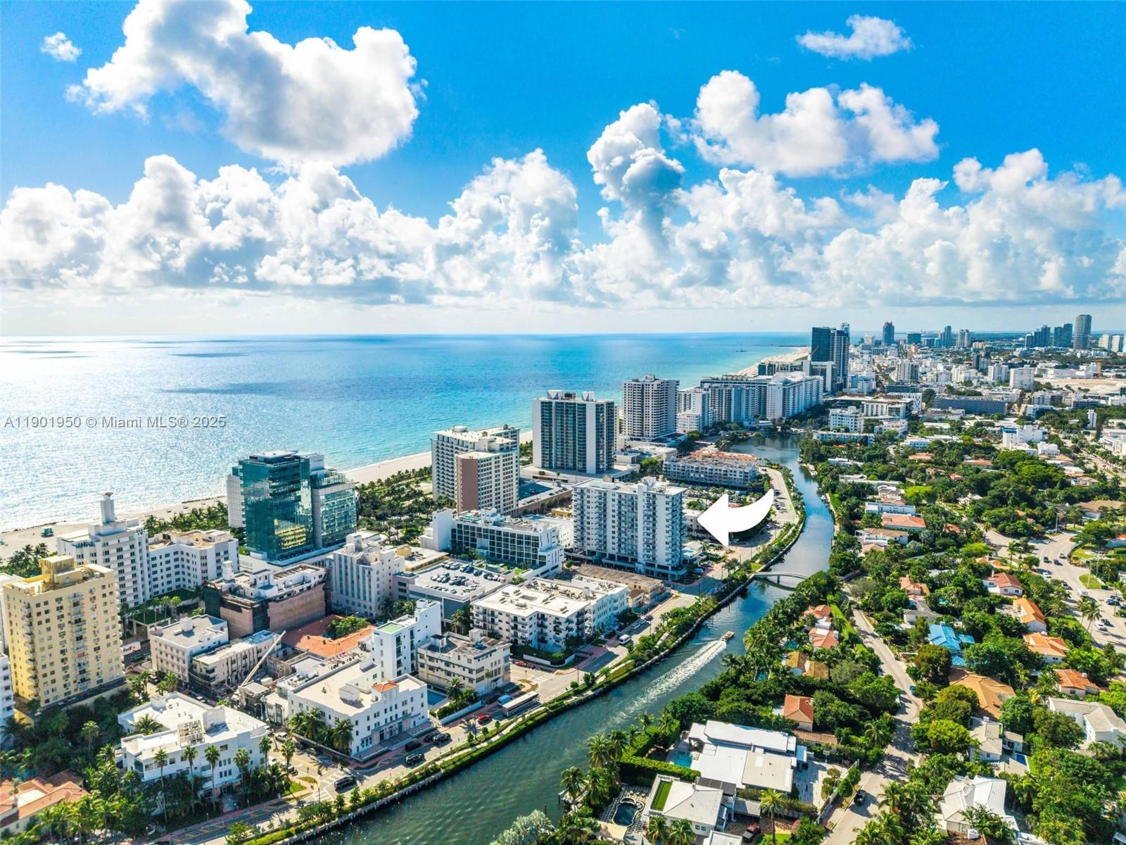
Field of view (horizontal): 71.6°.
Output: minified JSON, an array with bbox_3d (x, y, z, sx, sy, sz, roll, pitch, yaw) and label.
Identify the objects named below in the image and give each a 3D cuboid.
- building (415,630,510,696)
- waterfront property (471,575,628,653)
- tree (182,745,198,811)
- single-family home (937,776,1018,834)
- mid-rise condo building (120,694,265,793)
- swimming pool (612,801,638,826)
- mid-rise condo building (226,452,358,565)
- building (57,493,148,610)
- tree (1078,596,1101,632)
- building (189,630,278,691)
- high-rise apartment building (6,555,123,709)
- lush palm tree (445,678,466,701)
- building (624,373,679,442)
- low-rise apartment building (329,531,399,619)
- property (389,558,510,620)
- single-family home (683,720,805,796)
[{"bbox_3d":[-32.090,78.130,254.970,24.000,13.000,15.500,4,8,30],"label":"building"},{"bbox_3d":[-4.010,73.110,305.220,41.260,13.000,49.600,4,8,32],"label":"waterfront property"},{"bbox_3d":[-90.020,85.680,188.240,3.900,16.590,3.900,0,7,0],"label":"tree"},{"bbox_3d":[97.160,89.880,183.410,15.500,5.500,17.000,3,8,28],"label":"single-family home"},{"bbox_3d":[-99.380,84.550,207.090,29.760,14.500,39.220,-6,9,-40],"label":"mid-rise condo building"},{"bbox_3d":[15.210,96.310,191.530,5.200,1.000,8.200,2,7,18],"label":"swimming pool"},{"bbox_3d":[-136.550,41.420,396.840,38.110,57.000,45.600,5,8,36],"label":"mid-rise condo building"},{"bbox_3d":[-182.010,54.550,307.280,20.370,51.500,26.340,3,8,29],"label":"building"},{"bbox_3d":[199.250,72.460,294.990,7.200,12.800,7.200,0,7,0],"label":"tree"},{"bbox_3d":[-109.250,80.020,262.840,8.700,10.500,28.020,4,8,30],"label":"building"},{"bbox_3d":[-158.380,63.960,247.870,17.960,42.500,25.300,3,8,28],"label":"high-rise apartment building"},{"bbox_3d":[-32.770,82.660,241.410,6.200,7.200,6.200,0,7,0],"label":"lush palm tree"},{"bbox_3d":[91.570,-15.280,822.590,36.920,65.500,52.110,4,8,32],"label":"building"},{"bbox_3d":[-81.900,63.070,323.690,23.000,29.500,16.000,3,8,29],"label":"low-rise apartment building"},{"bbox_3d":[-44.550,70.940,325.540,41.620,13.000,35.610,4,8,31],"label":"property"},{"bbox_3d":[46.850,87.260,201.710,27.000,6.800,22.500,2,7,20],"label":"single-family home"}]

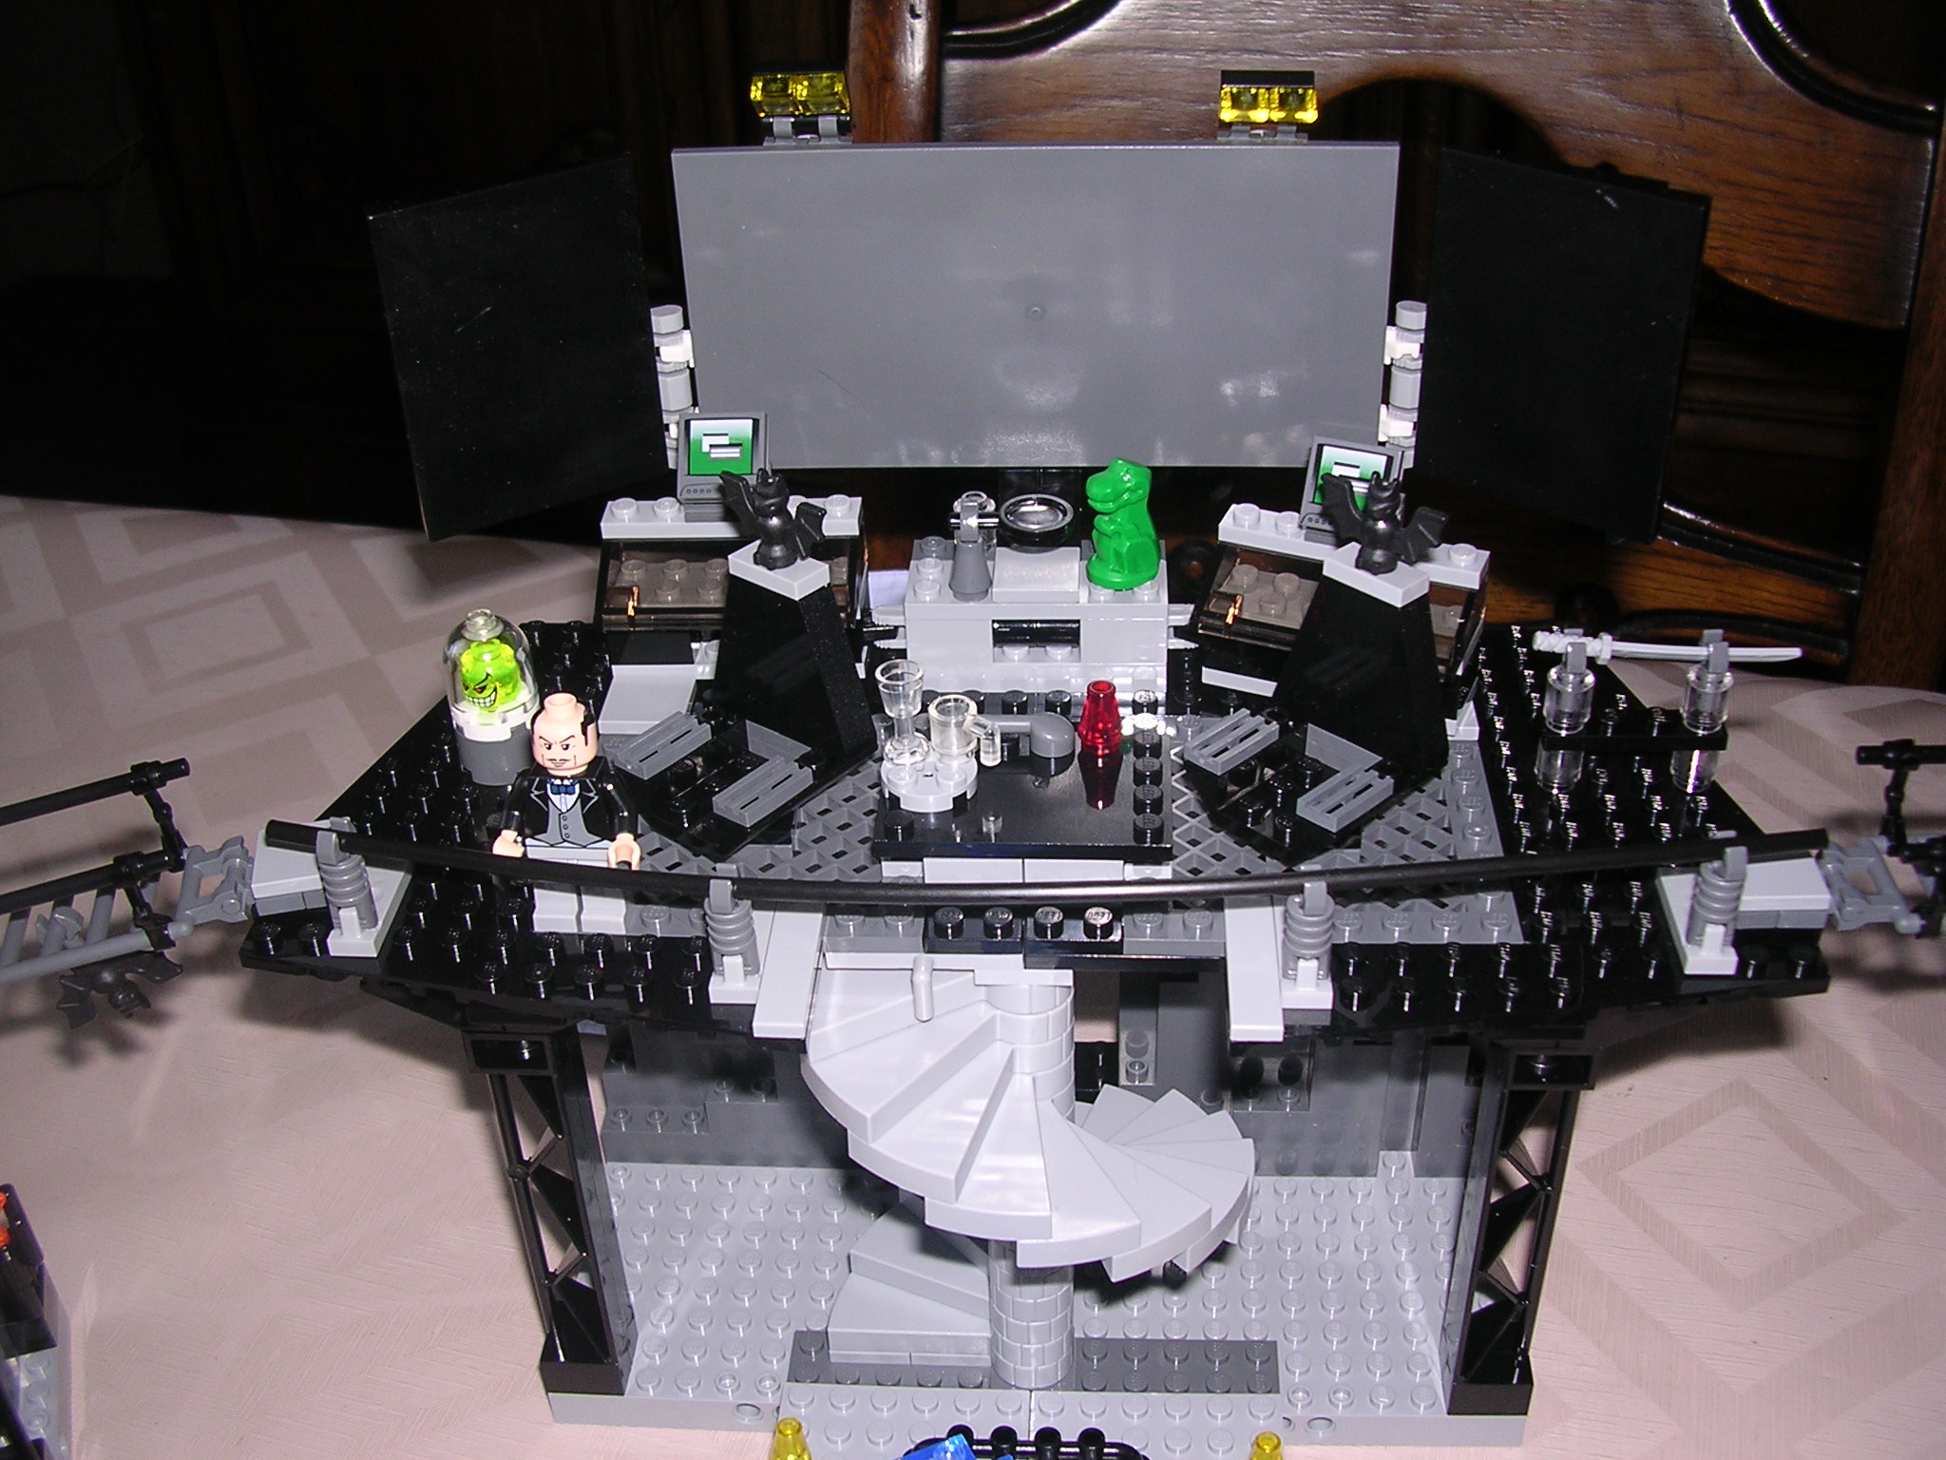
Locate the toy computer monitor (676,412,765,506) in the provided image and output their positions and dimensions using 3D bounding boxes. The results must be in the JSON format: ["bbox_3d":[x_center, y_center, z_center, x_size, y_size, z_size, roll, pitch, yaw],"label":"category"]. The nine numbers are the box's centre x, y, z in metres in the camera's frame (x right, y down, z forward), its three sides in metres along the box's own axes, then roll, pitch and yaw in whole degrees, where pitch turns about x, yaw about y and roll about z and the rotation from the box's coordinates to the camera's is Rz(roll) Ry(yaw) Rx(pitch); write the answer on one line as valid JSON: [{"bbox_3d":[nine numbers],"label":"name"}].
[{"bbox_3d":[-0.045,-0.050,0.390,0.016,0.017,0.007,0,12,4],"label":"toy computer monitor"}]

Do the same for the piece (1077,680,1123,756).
[{"bbox_3d":[0.021,-0.002,0.361,0.008,0.012,0.008,0,34,4],"label":"piece"}]

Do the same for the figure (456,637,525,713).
[{"bbox_3d":[-0.085,-0.009,0.376,0.011,0.011,0.011,11,36,18],"label":"figure"}]

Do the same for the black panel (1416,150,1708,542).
[{"bbox_3d":[0.102,-0.067,0.372,0.048,0.064,0.004,19,39,29],"label":"black panel"}]

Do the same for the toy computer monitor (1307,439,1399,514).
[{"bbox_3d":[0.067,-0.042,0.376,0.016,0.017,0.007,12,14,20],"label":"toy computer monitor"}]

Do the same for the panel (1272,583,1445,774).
[{"bbox_3d":[0.069,-0.012,0.369,0.008,0.029,0.032,-29,42,-34],"label":"panel"}]

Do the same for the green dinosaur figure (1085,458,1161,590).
[{"bbox_3d":[0.027,-0.039,0.389,0.013,0.025,0.012,-24,39,-29],"label":"green dinosaur figure"}]

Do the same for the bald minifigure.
[{"bbox_3d":[-0.064,0.013,0.339,0.024,0.040,0.013,0,34,4],"label":"bald minifigure"}]

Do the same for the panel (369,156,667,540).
[{"bbox_3d":[-0.082,-0.069,0.389,0.048,0.064,0.004,-20,38,-25],"label":"panel"}]

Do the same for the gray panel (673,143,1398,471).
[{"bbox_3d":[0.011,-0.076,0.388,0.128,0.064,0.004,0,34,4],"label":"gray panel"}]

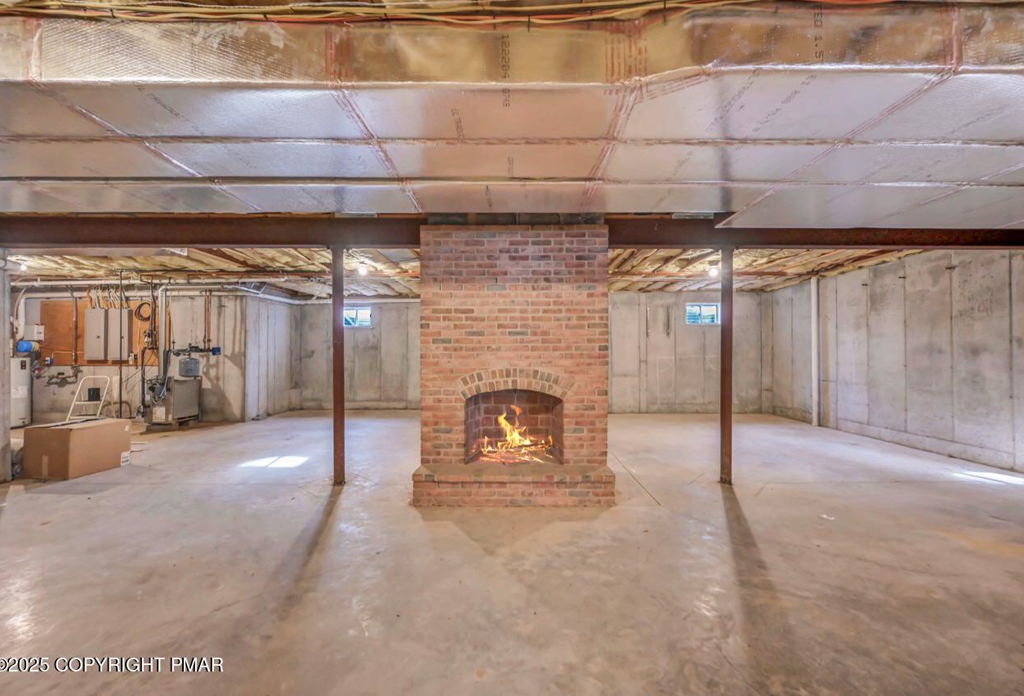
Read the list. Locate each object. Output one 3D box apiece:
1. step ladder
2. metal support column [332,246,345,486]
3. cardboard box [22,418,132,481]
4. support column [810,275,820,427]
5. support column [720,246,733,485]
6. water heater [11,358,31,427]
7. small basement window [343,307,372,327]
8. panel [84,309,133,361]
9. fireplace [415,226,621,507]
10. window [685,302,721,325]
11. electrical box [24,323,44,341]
[{"bbox_3d":[-6.450,0.895,6.250,0.460,0.930,0.520,0,0,-3],"label":"step ladder"},{"bbox_3d":[-1.720,0.177,4.050,0.108,2.335,0.108,0,0,0],"label":"metal support column"},{"bbox_3d":[-4.755,1.090,4.470,0.580,0.510,0.600,0,0,7],"label":"cardboard box"},{"bbox_3d":[5.300,0.060,7.100,0.095,2.600,0.095,0,0,0],"label":"support column"},{"bbox_3d":[2.140,0.177,4.050,0.108,2.335,0.108,0,0,0],"label":"support column"},{"bbox_3d":[-8.690,0.775,7.000,0.530,1.180,0.530,0,0,6],"label":"water heater"},{"bbox_3d":[-3.500,-0.712,9.200,0.720,0.470,0.100,0,0,3],"label":"small basement window"},{"bbox_3d":[-7.270,-0.240,7.360,0.800,0.910,0.100,0,0,0],"label":"panel"},{"bbox_3d":[0.020,0.110,4.040,1.730,2.470,1.150,0,0,0],"label":"fireplace"},{"bbox_3d":[4.100,-0.726,8.700,0.740,0.470,0.100,0,0,3],"label":"window"},{"bbox_3d":[-8.870,-0.281,7.560,0.260,0.280,0.110,0,0,0],"label":"electrical box"}]

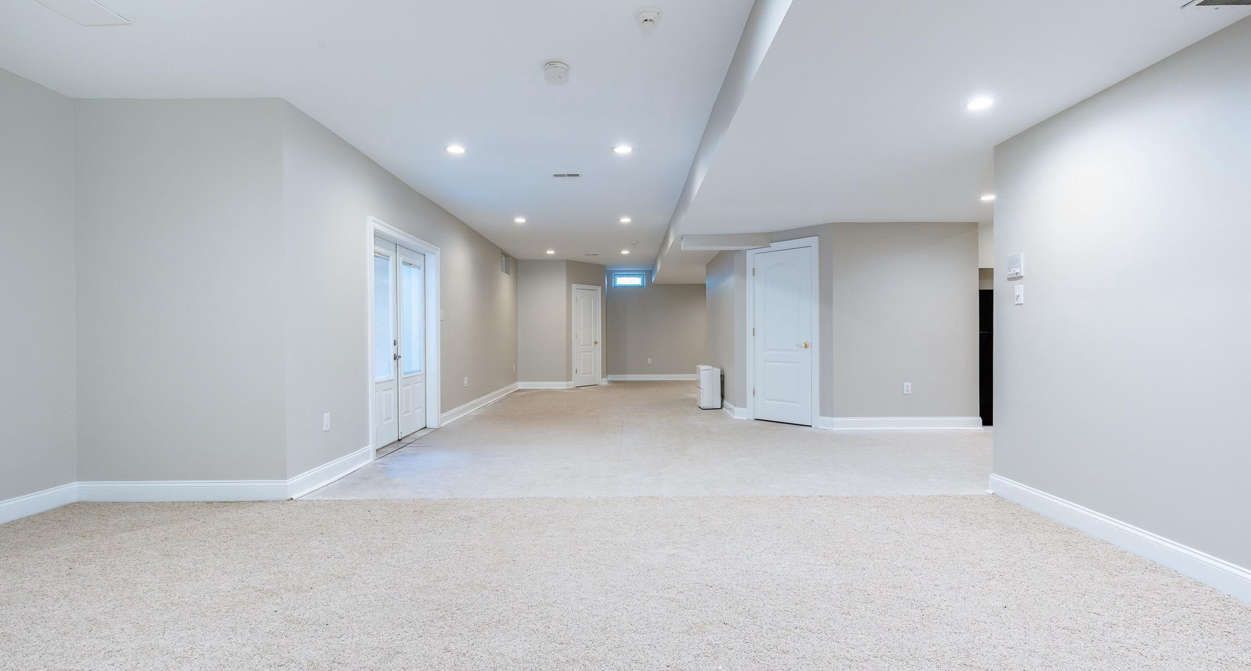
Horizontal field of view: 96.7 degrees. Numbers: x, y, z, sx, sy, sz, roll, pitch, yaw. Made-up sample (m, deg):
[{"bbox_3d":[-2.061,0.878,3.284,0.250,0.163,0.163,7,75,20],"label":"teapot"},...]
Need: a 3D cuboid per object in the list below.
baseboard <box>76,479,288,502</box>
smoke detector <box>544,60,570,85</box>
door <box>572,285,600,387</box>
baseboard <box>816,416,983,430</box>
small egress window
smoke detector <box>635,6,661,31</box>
[{"bbox_3d":[-2.815,0.990,3.535,1.340,0.130,0.018,0,0,0],"label":"baseboard"},{"bbox_3d":[-0.383,-1.473,3.114,0.142,0.052,0.142,0,0,0],"label":"smoke detector"},{"bbox_3d":[-0.790,0.020,11.500,0.730,2.080,0.050,0,0,-45],"label":"door"},{"bbox_3d":[3.140,0.993,6.285,1.780,0.134,0.020,0,0,0],"label":"baseboard"},{"bbox_3d":[0.092,-1.280,12.850,0.760,0.360,0.080,0,0,0],"label":"small egress window"},{"bbox_3d":[0.110,-1.472,2.595,0.125,0.055,0.125,0,0,0],"label":"smoke detector"}]

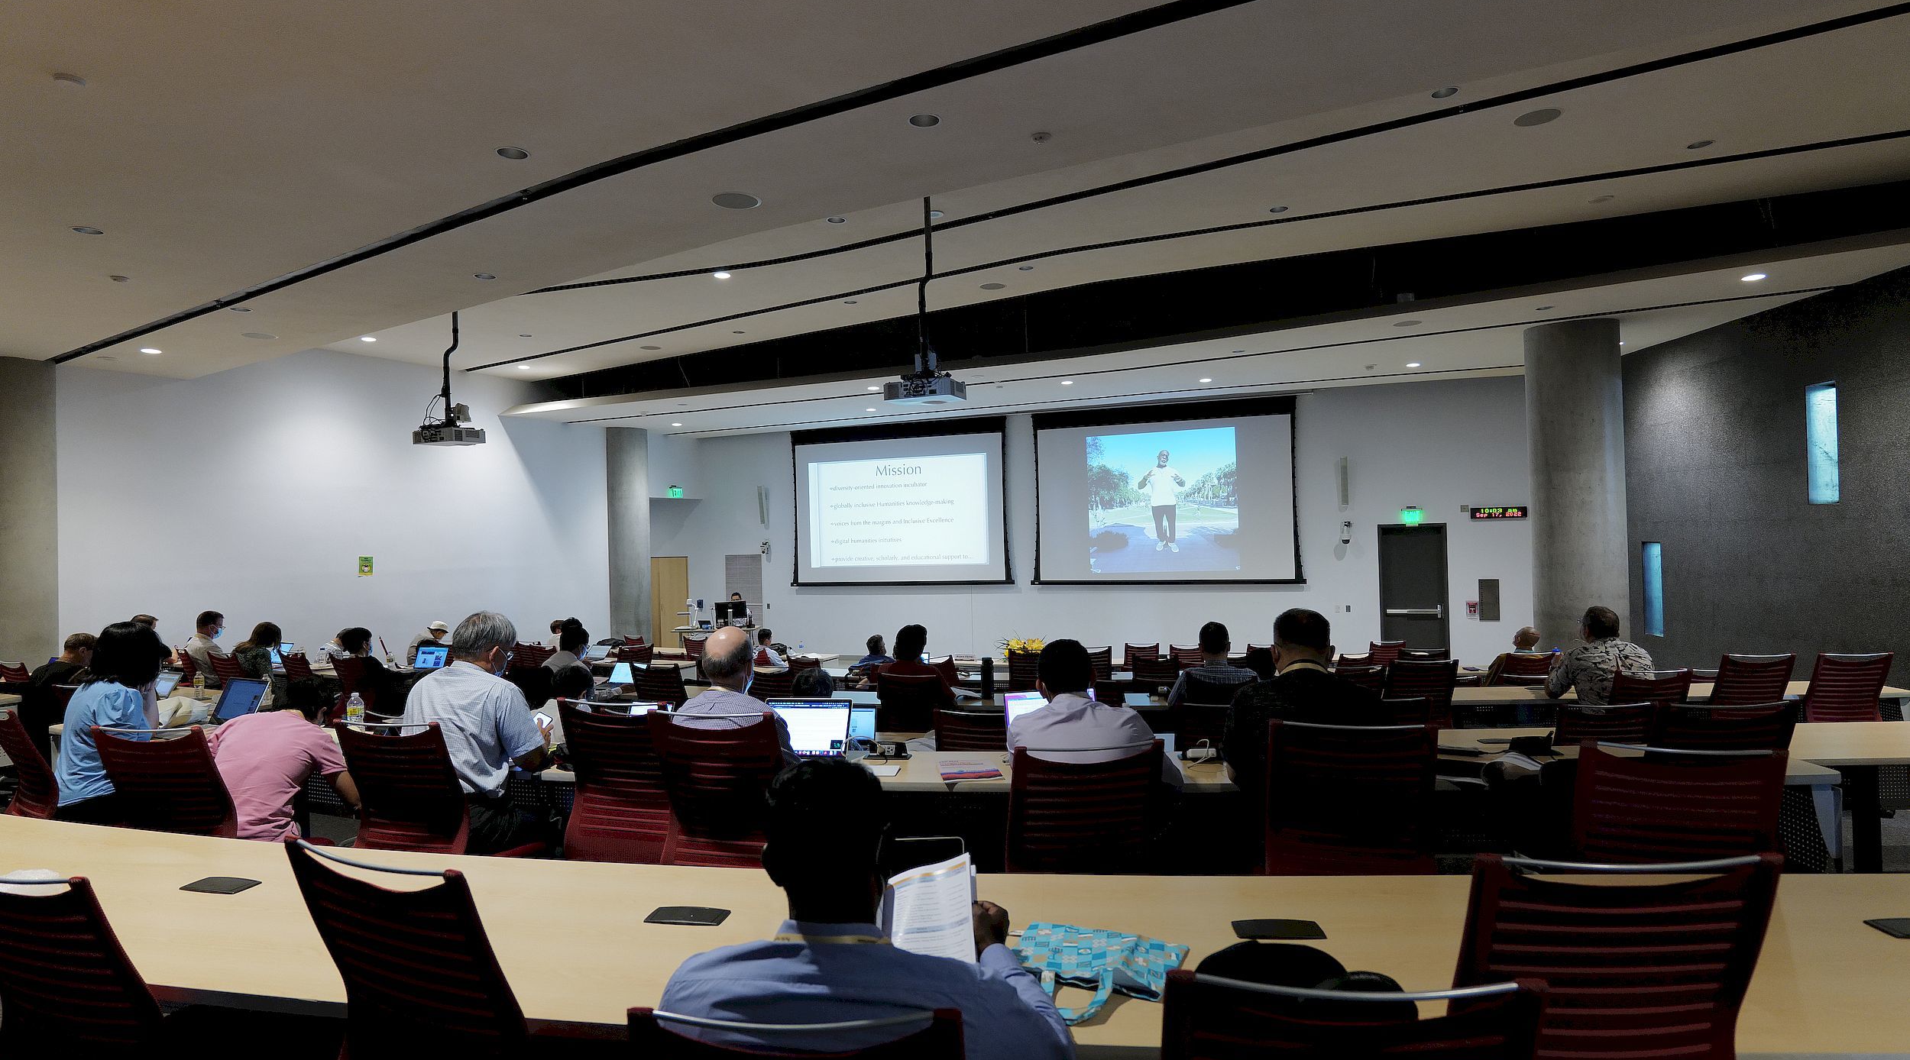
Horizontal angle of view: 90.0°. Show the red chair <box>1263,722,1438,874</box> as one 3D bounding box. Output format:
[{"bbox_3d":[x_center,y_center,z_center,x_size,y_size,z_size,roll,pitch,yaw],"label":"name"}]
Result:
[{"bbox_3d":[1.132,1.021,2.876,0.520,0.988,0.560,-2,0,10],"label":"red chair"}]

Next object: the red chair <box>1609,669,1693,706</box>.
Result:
[{"bbox_3d":[4.037,1.290,5.754,0.540,0.970,0.580,-1,-1,0],"label":"red chair"}]

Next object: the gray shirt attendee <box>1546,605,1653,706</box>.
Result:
[{"bbox_3d":[3.976,1.139,5.921,0.560,1.344,0.750,-1,-1,-8],"label":"gray shirt attendee"}]

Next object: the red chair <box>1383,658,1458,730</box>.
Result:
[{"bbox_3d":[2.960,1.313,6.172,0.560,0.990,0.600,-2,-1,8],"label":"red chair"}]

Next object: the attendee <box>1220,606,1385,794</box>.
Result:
[{"bbox_3d":[1.067,0.872,2.920,0.540,1.290,0.760,-1,-1,6],"label":"attendee"}]

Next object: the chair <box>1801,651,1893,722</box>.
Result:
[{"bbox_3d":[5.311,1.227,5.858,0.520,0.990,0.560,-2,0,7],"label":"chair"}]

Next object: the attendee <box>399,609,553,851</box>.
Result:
[{"bbox_3d":[-1.657,0.933,3.300,0.560,1.317,0.720,-2,-1,25],"label":"attendee"}]

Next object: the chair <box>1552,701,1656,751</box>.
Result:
[{"bbox_3d":[2.698,1.200,4.204,0.540,0.970,0.580,-1,-1,-3],"label":"chair"}]

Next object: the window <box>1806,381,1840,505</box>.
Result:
[{"bbox_3d":[8.589,-0.858,9.450,0.100,1.200,0.380,-2,0,7],"label":"window"}]

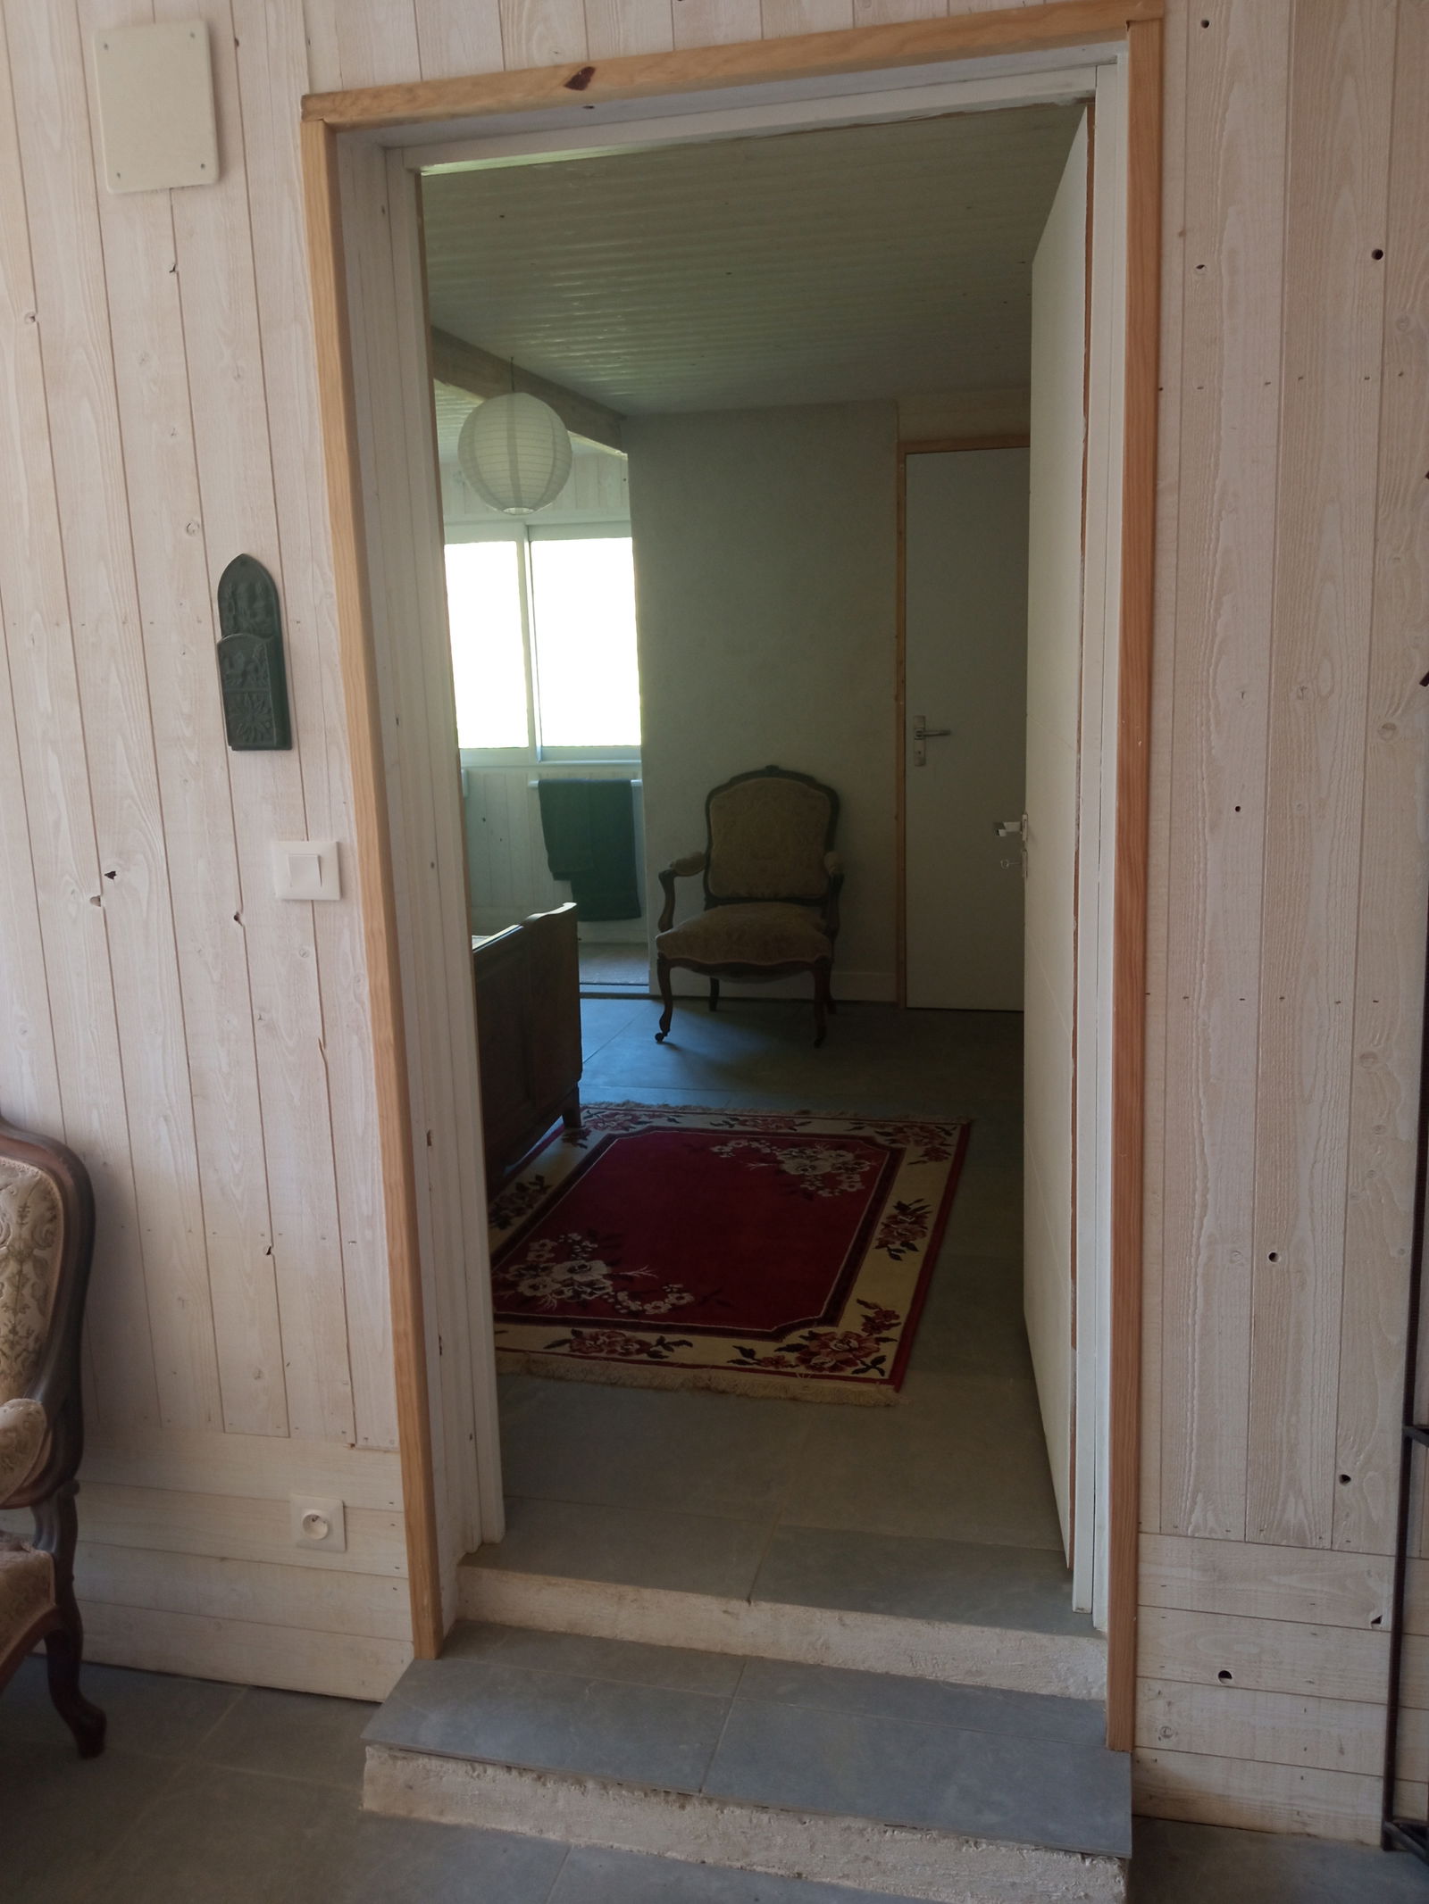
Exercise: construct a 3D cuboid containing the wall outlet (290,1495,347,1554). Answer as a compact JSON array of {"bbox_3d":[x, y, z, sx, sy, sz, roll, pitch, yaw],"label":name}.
[{"bbox_3d":[-0.595,0.862,2.244,0.085,0.085,0.013,1,12,13],"label":"wall outlet"}]

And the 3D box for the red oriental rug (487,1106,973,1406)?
[{"bbox_3d":[-0.040,0.652,3.659,1.182,0.012,1.665,1,12,15],"label":"red oriental rug"}]

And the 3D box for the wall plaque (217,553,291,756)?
[{"bbox_3d":[-0.618,-0.395,1.965,0.092,0.252,0.037,1,12,13],"label":"wall plaque"}]

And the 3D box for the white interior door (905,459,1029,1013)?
[{"bbox_3d":[1.081,-0.762,5.333,0.778,2.005,0.039,1,12,13],"label":"white interior door"}]

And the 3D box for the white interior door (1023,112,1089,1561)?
[{"bbox_3d":[0.569,-0.147,2.442,0.039,2.009,0.859,0,12,8],"label":"white interior door"}]

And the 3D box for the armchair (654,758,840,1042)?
[{"bbox_3d":[0.155,-0.187,5.391,0.645,0.936,0.591,2,12,18],"label":"armchair"}]

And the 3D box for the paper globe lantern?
[{"bbox_3d":[-0.571,-1.448,4.338,0.343,0.340,0.343,1,12,13],"label":"paper globe lantern"}]

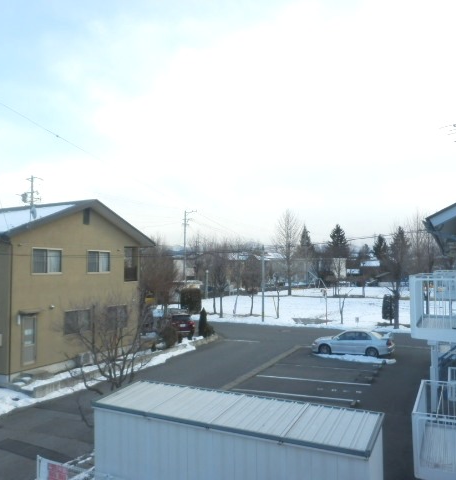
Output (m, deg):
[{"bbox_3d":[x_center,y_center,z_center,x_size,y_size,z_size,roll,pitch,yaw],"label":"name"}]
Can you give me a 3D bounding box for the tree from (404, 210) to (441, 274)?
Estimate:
[{"bbox_3d":[26.397,1.964,60.218,4.739,12.282,4.739,-2,-4,24],"label":"tree"}]

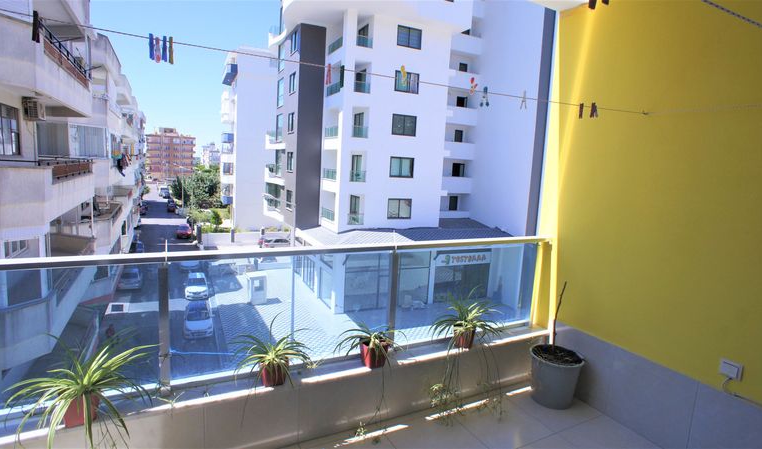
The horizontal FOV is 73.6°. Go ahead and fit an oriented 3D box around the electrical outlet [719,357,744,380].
[{"bbox_3d":[1.742,0.728,2.532,0.025,0.080,0.092,0,7,-24],"label":"electrical outlet"}]

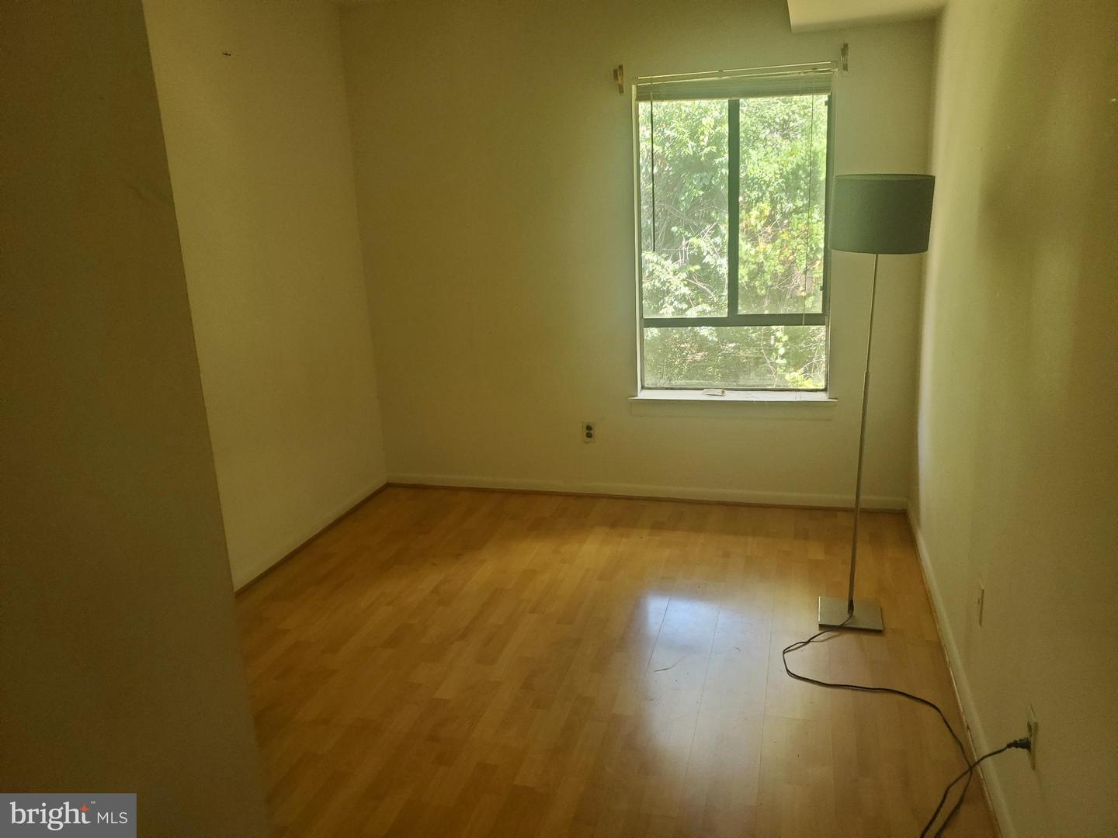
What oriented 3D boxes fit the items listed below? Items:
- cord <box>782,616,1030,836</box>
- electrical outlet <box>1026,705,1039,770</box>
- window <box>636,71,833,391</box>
[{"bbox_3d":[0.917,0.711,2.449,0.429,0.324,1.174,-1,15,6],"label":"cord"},{"bbox_3d":[1.036,0.698,1.846,0.008,0.115,0.071,2,15,16],"label":"electrical outlet"},{"bbox_3d":[0.815,-0.825,3.970,0.903,1.467,0.100,2,15,16],"label":"window"}]

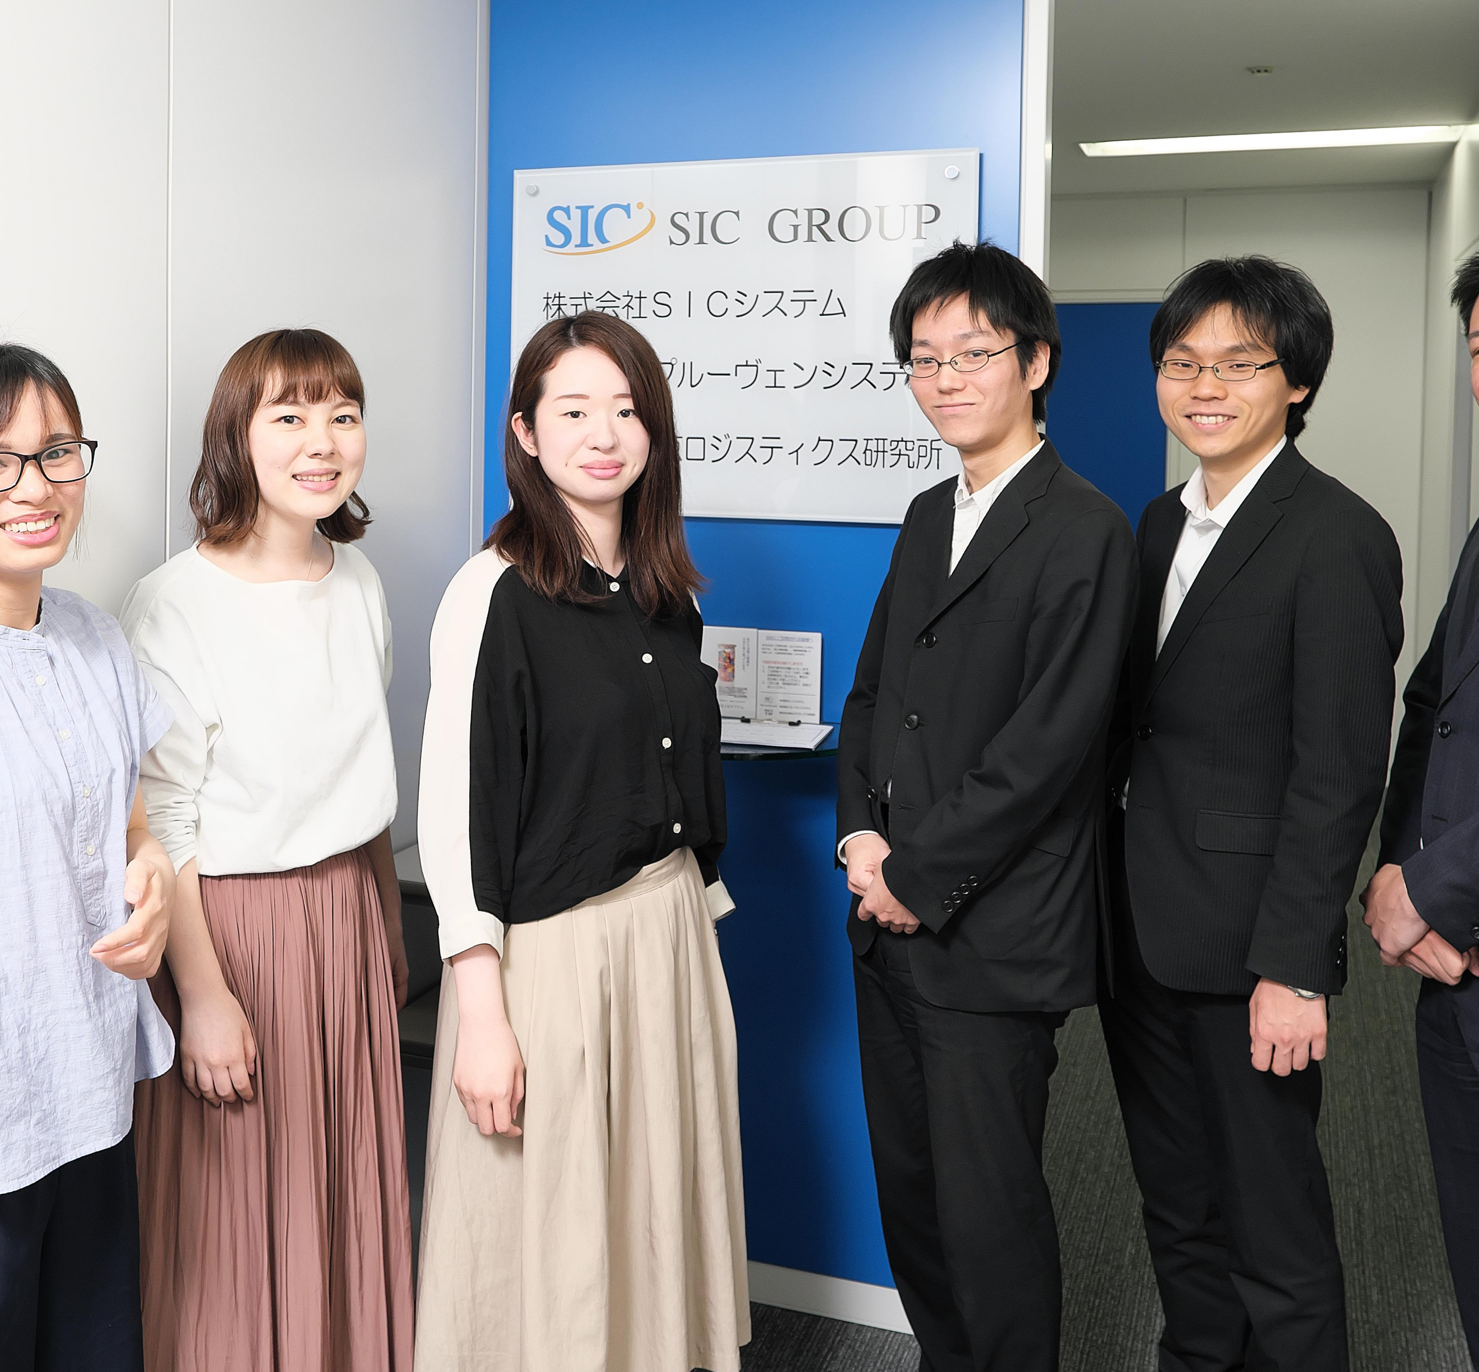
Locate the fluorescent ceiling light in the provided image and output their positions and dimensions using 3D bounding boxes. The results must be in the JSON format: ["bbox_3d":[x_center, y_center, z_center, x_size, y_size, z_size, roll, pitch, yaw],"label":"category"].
[{"bbox_3d":[1.800,-1.869,4.677,1.220,0.060,0.180,3,4,17],"label":"fluorescent ceiling light"}]

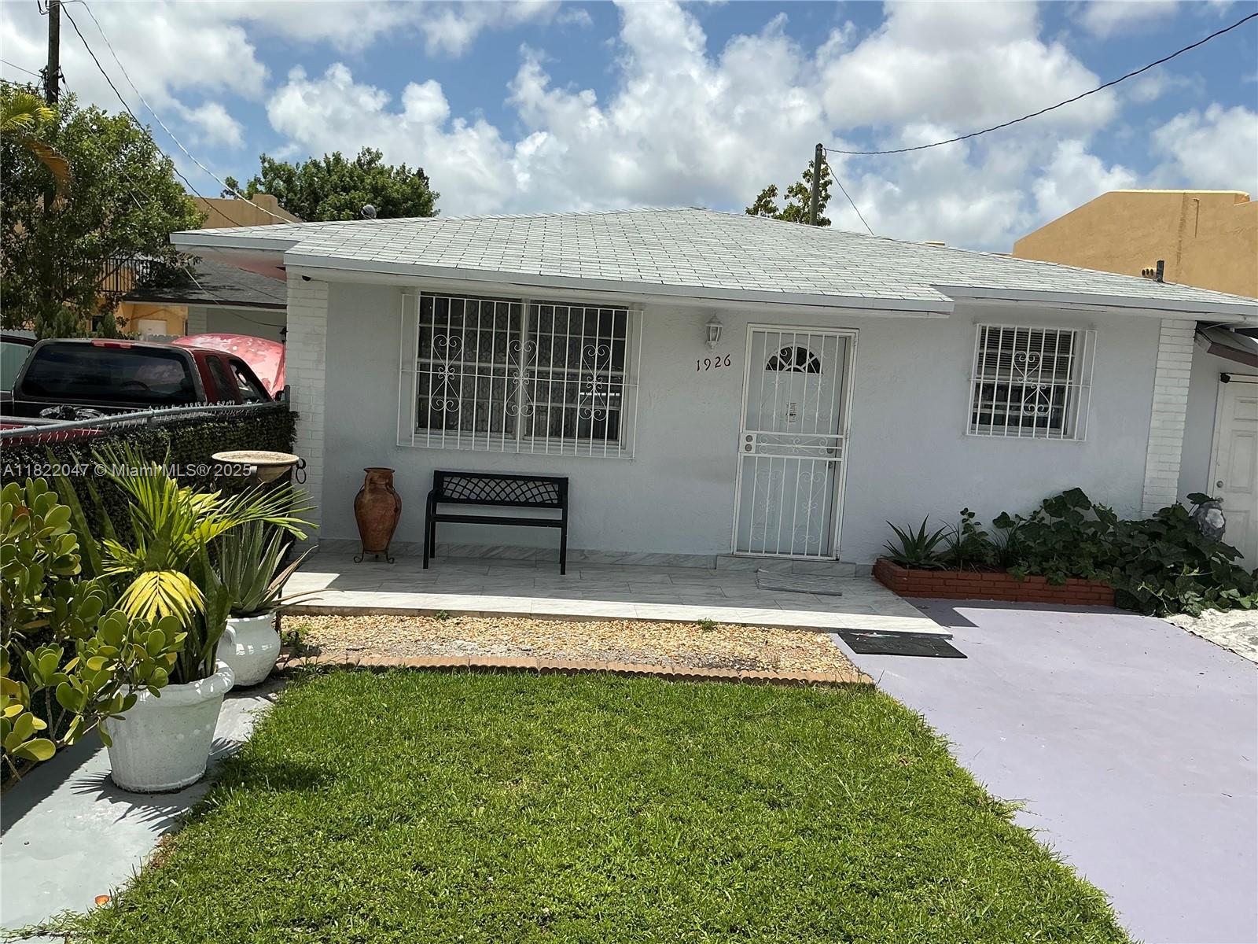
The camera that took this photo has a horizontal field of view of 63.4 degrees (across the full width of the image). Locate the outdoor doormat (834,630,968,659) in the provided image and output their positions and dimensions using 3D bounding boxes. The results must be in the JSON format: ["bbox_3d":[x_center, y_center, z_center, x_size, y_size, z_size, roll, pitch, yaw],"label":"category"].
[{"bbox_3d":[1.868,1.190,6.997,0.760,0.013,0.480,3,6,-4],"label":"outdoor doormat"}]

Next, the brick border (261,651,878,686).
[{"bbox_3d":[-0.263,1.136,5.945,3.400,0.070,0.180,3,6,-4],"label":"brick border"}]

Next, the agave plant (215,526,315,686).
[{"bbox_3d":[-1.938,0.688,5.416,0.550,0.860,0.520,3,6,-4],"label":"agave plant"}]

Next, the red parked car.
[{"bbox_3d":[-4.532,-0.307,9.344,1.800,1.740,5.200,3,6,-4],"label":"red parked car"}]

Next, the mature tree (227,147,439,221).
[{"bbox_3d":[-10.329,-7.122,36.365,8.000,9.200,7.600,3,6,-4],"label":"mature tree"}]

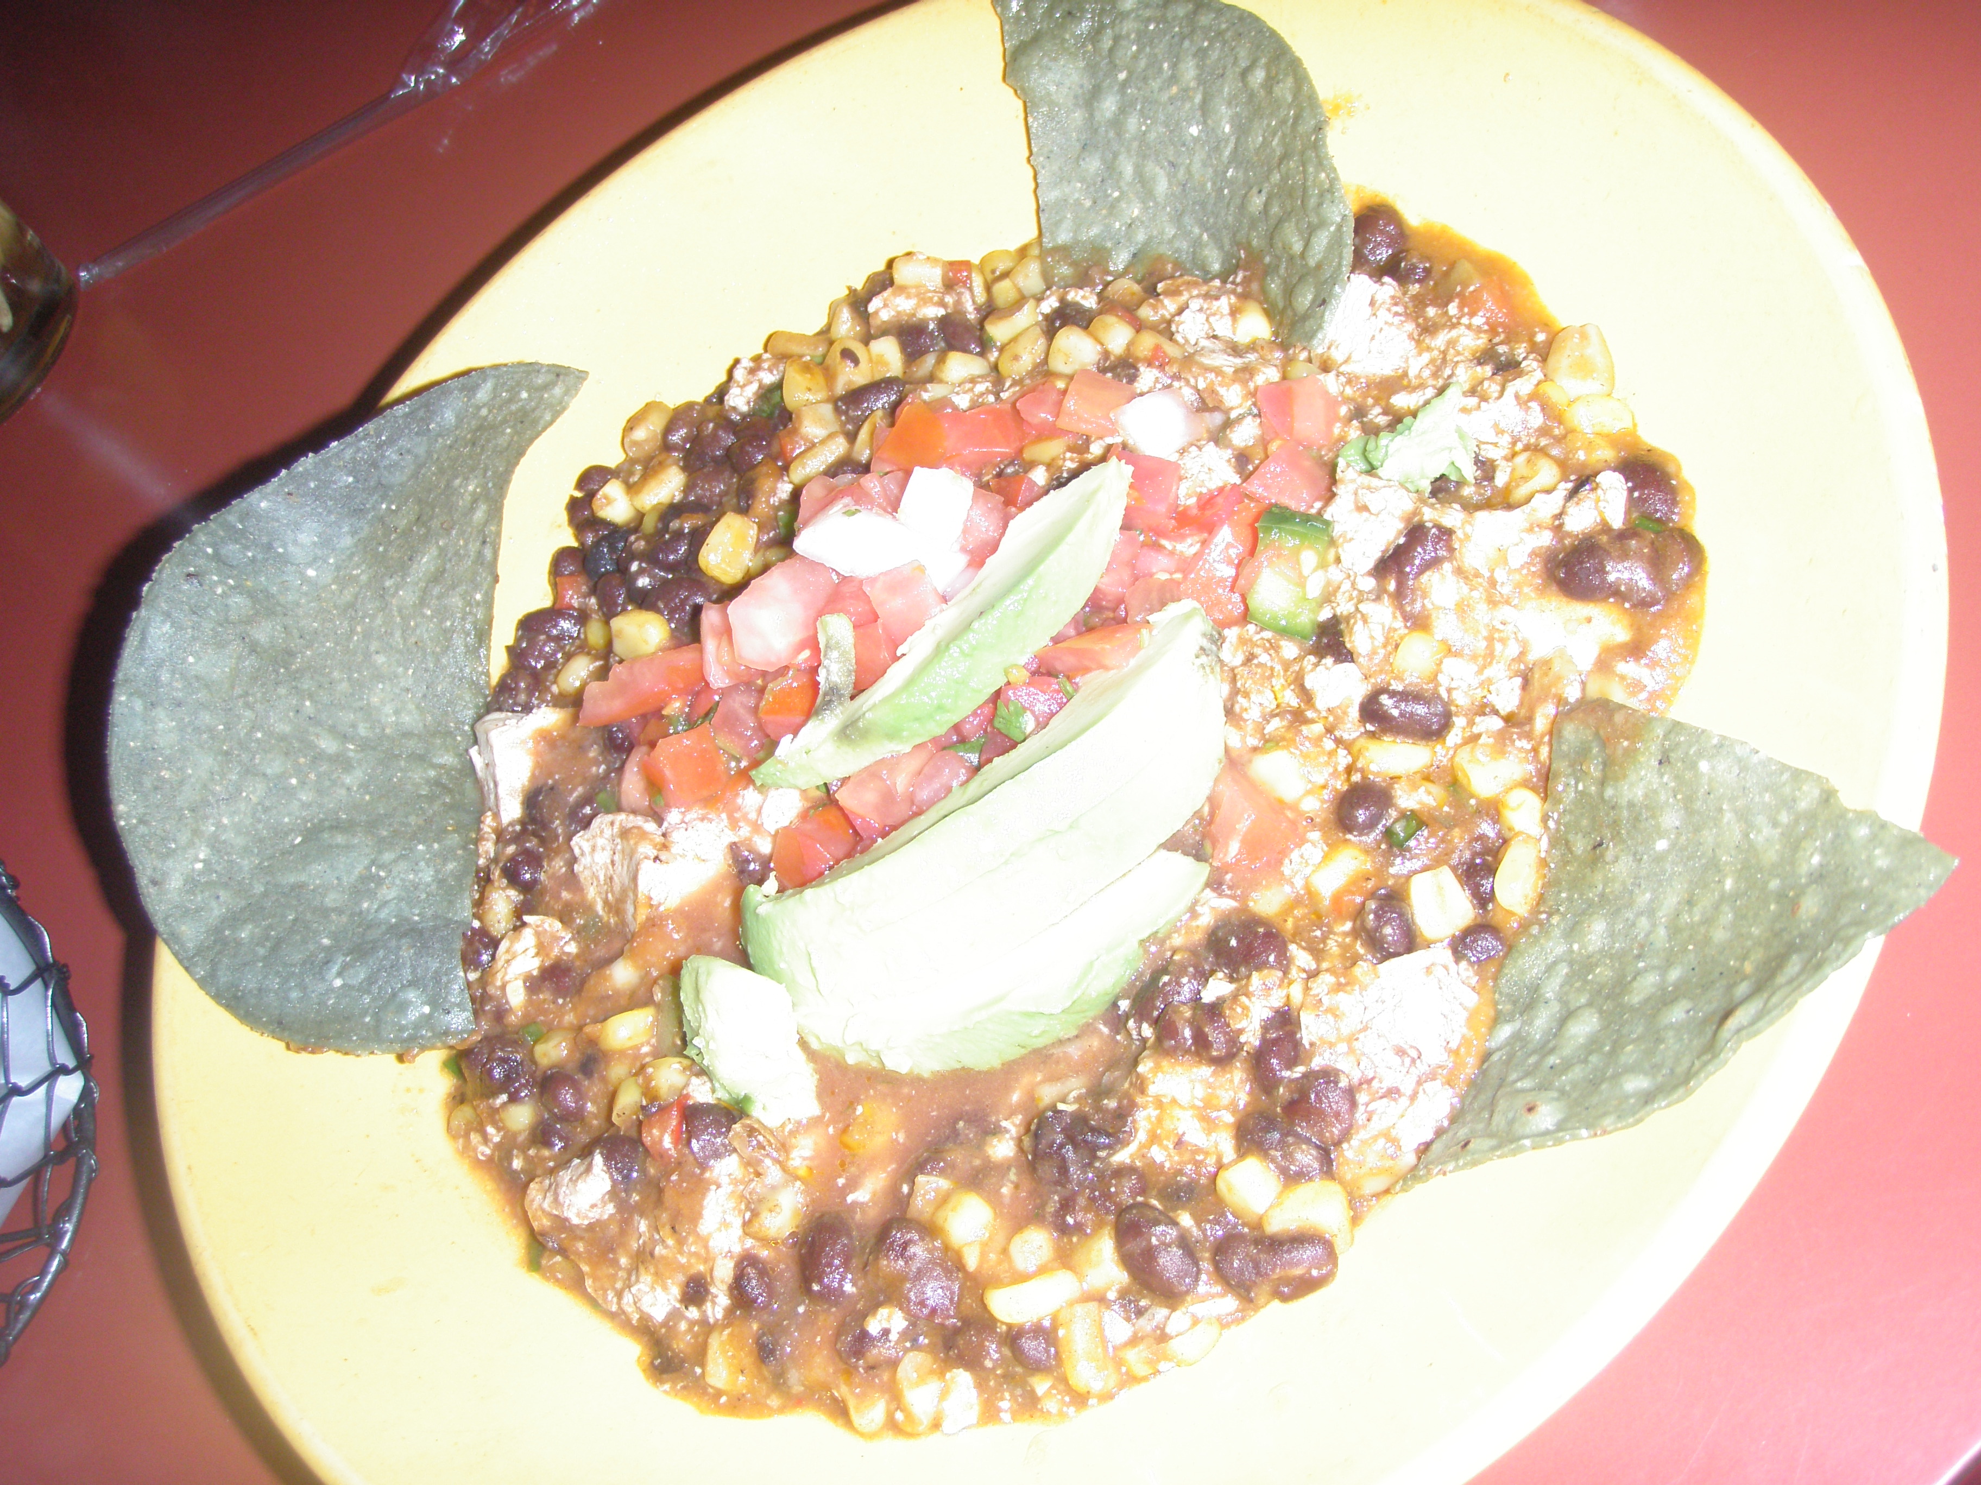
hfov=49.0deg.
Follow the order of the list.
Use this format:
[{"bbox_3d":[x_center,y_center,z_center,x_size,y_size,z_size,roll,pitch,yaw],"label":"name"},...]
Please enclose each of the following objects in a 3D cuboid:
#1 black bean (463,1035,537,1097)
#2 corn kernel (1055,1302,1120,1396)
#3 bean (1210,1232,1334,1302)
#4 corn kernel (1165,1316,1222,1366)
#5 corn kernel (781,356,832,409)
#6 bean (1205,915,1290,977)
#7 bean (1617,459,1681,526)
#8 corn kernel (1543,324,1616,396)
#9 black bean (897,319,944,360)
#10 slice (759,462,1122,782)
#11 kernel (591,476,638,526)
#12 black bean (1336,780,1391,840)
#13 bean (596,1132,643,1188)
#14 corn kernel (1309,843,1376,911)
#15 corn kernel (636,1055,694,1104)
[{"bbox_3d":[-0.077,0.051,0.343,0.013,0.008,0.009,11,69,33],"label":"black bean"},{"bbox_3d":[0.013,0.079,0.283,0.007,0.006,0.011,-31,53,10],"label":"corn kernel"},{"bbox_3d":[0.036,0.066,0.275,0.015,0.007,0.008,-3,61,6],"label":"bean"},{"bbox_3d":[0.026,0.077,0.278,0.009,0.005,0.006,-33,52,8],"label":"corn kernel"},{"bbox_3d":[-0.030,-0.058,0.350,0.007,0.006,0.008,-17,60,-2],"label":"corn kernel"},{"bbox_3d":[0.033,0.026,0.275,0.012,0.007,0.008,6,66,31],"label":"bean"},{"bbox_3d":[0.091,-0.034,0.299,0.009,0.008,0.011,-31,52,10],"label":"bean"},{"bbox_3d":[0.082,-0.053,0.304,0.009,0.005,0.010,0,63,28],"label":"corn kernel"},{"bbox_3d":[-0.013,-0.071,0.381,0.010,0.007,0.008,-6,60,25],"label":"black bean"},{"bbox_3d":[-0.007,-0.017,0.320,0.072,0.017,0.021,-41,51,2],"label":"slice"},{"bbox_3d":[-0.068,-0.044,0.397,0.008,0.005,0.009,16,72,34],"label":"kernel"},{"bbox_3d":[0.051,0.009,0.299,0.009,0.007,0.008,-28,53,12],"label":"black bean"},{"bbox_3d":[-0.053,0.059,0.305,0.009,0.007,0.007,-32,52,8],"label":"bean"},{"bbox_3d":[0.048,0.018,0.296,0.010,0.006,0.007,-36,52,6],"label":"corn kernel"},{"bbox_3d":[-0.044,0.046,0.293,0.008,0.006,0.007,-14,60,0],"label":"corn kernel"}]

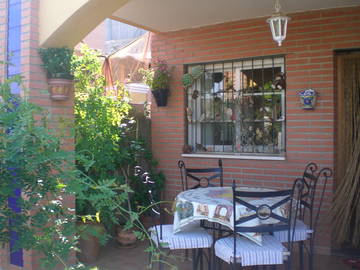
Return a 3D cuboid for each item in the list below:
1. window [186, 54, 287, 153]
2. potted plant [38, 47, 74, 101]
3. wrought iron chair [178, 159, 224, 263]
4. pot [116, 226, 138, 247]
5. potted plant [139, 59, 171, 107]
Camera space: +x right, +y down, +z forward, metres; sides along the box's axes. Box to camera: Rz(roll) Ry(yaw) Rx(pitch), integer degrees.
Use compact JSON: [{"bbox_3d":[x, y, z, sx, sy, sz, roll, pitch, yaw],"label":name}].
[{"bbox_3d":[0.590,-0.317,4.514,1.210,1.070,0.120,0,1,31],"label":"window"},{"bbox_3d":[-1.000,-0.498,3.200,0.260,0.420,0.270,0,1,0],"label":"potted plant"},{"bbox_3d":[0.248,0.752,3.929,0.440,0.950,0.470,0,1,-14],"label":"wrought iron chair"},{"bbox_3d":[-0.581,1.124,4.394,0.240,0.200,0.240,0,1,0],"label":"pot"},{"bbox_3d":[-0.305,-0.640,4.820,0.360,0.580,0.320,0,1,31],"label":"potted plant"}]

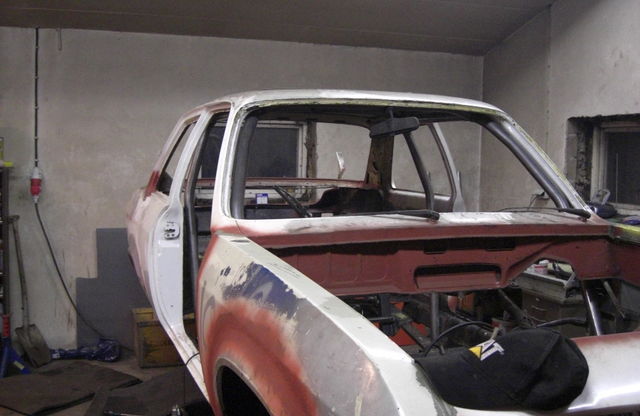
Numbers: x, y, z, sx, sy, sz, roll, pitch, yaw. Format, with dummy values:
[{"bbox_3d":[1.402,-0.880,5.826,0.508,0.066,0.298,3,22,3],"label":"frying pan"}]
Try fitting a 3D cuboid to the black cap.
[{"bbox_3d":[0.270,0.238,1.040,0.265,0.105,0.175,0,11,-17],"label":"black cap"}]

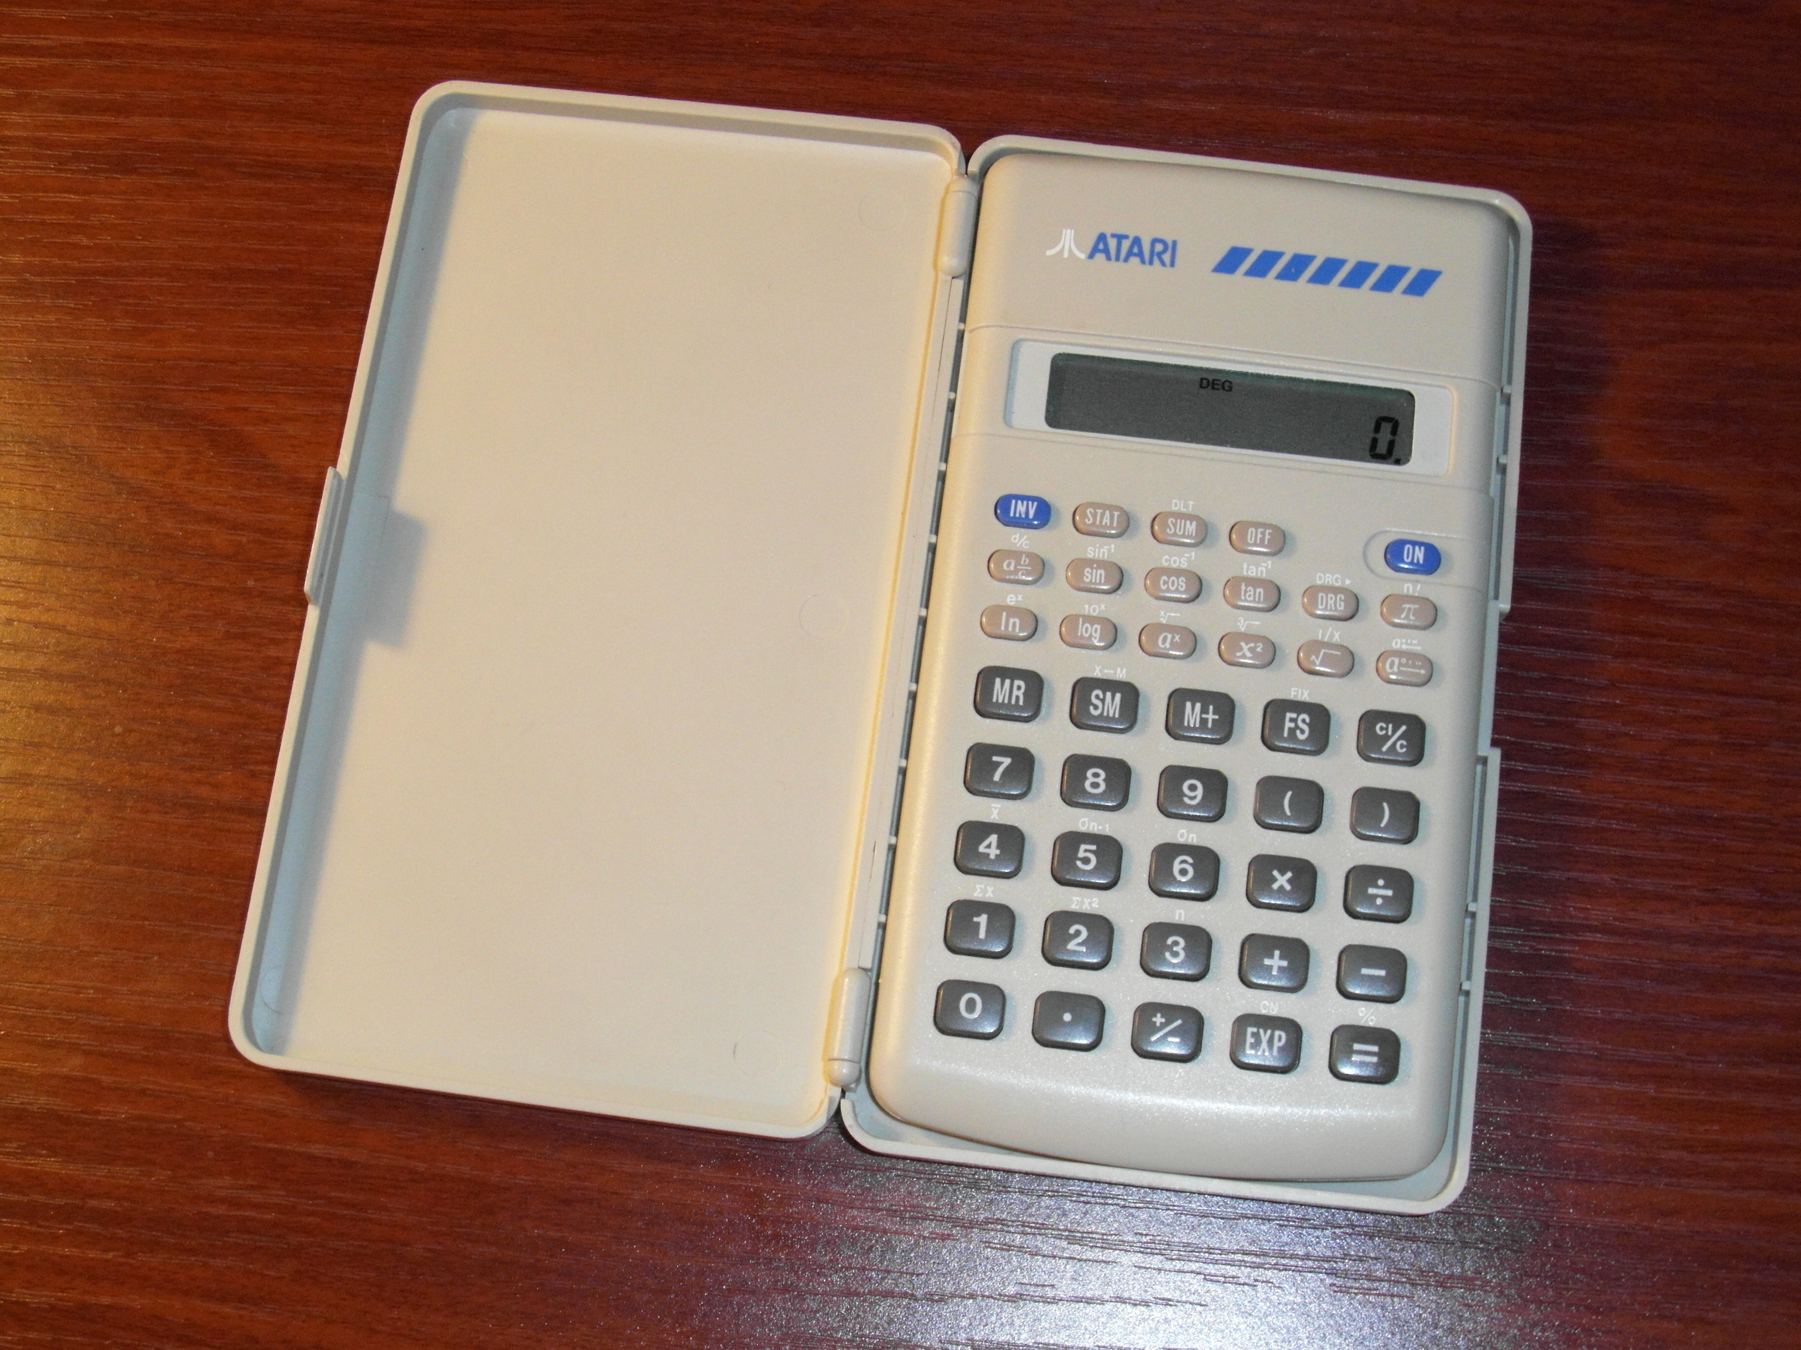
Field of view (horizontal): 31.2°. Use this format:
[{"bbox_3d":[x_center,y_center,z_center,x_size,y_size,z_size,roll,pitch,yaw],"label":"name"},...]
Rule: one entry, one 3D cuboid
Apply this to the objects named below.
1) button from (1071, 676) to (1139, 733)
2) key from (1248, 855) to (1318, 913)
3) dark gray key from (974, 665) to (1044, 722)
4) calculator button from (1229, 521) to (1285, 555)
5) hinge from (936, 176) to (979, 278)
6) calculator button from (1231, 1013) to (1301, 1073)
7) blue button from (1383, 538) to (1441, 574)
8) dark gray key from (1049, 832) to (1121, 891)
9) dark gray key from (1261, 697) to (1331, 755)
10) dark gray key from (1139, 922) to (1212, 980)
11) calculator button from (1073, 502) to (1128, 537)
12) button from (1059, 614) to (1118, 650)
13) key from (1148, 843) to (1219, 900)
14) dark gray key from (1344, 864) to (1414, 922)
[{"bbox_3d":[0.027,0.004,0.423,0.009,0.003,0.007,7,74,3],"label":"button"},{"bbox_3d":[0.047,0.026,0.400,0.009,0.002,0.007,7,71,3],"label":"key"},{"bbox_3d":[0.014,0.002,0.412,0.009,0.002,0.007,7,71,3],"label":"dark gray key"},{"bbox_3d":[0.046,-0.018,0.415,0.007,0.002,0.004,7,71,3],"label":"calculator button"},{"bbox_3d":[0.008,-0.062,0.444,0.005,0.005,0.015,7,71,3],"label":"hinge"},{"bbox_3d":[0.044,0.044,0.389,0.009,0.002,0.007,6,72,3],"label":"calculator button"},{"bbox_3d":[0.065,-0.015,0.408,0.007,0.002,0.004,6,72,3],"label":"blue button"},{"bbox_3d":[0.023,0.023,0.401,0.009,0.002,0.007,7,71,3],"label":"dark gray key"},{"bbox_3d":[0.049,0.006,0.401,0.009,0.002,0.007,6,72,3],"label":"dark gray key"},{"bbox_3d":[0.035,0.035,0.414,0.009,0.003,0.007,7,74,3],"label":"dark gray key"},{"bbox_3d":[0.026,-0.020,0.419,0.007,0.002,0.004,7,71,3],"label":"calculator button"},{"bbox_3d":[0.024,-0.005,0.405,0.007,0.002,0.004,6,72,3],"label":"button"},{"bbox_3d":[0.035,0.024,0.395,0.009,0.002,0.007,6,72,3],"label":"key"},{"bbox_3d":[0.060,0.027,0.402,0.009,0.002,0.007,7,71,3],"label":"dark gray key"}]

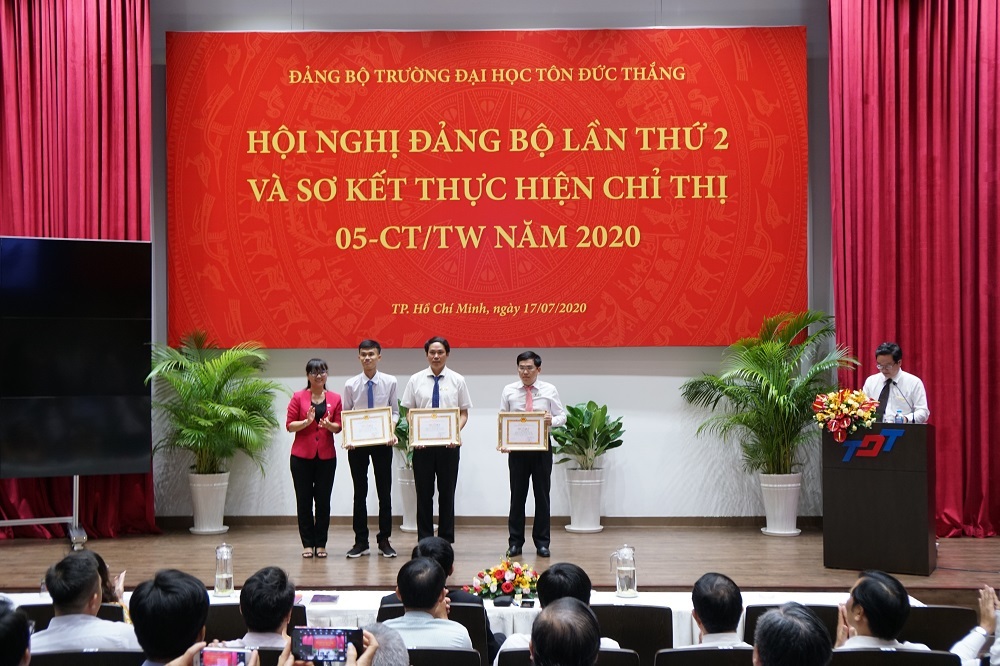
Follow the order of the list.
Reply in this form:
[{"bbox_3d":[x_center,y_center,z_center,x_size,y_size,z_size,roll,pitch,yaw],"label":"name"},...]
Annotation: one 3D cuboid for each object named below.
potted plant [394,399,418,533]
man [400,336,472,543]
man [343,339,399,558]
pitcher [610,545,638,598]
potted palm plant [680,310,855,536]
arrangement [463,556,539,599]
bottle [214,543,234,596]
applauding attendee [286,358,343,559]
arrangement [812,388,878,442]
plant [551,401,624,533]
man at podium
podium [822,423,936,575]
[{"bbox_3d":[-0.742,1.223,10.680,0.680,1.190,0.620,0,-1,0],"label":"potted plant"},{"bbox_3d":[-0.516,0.905,9.351,0.560,1.750,0.420,0,-1,-1],"label":"man"},{"bbox_3d":[-1.046,0.917,9.372,0.460,1.730,0.420,0,-1,-2],"label":"man"},{"bbox_3d":[0.636,1.214,5.960,0.143,0.265,0.108,0,-1,0],"label":"pitcher"},{"bbox_3d":[2.425,0.804,10.417,1.530,2.000,1.250,0,-1,1],"label":"potted palm plant"},{"bbox_3d":[0.028,1.238,5.980,0.430,0.235,0.300,0,-1,0],"label":"arrangement"},{"bbox_3d":[-1.498,1.283,6.342,0.105,0.285,0.140,0,-2,-16],"label":"bottle"},{"bbox_3d":[-1.494,0.992,9.371,0.450,1.580,0.380,0,-1,-10],"label":"applauding attendee"},{"bbox_3d":[2.619,0.625,8.840,0.460,0.410,0.340,-1,-1,27],"label":"arrangement"},{"bbox_3d":[0.804,1.215,10.650,0.700,1.190,0.640,0,-1,0],"label":"plant"},{"bbox_3d":[3.135,0.929,9.220,0.510,1.710,0.400,-1,-1,27],"label":"man at podium"},{"bbox_3d":[2.845,1.212,8.741,0.740,1.090,0.400,-1,-2,27],"label":"podium"}]

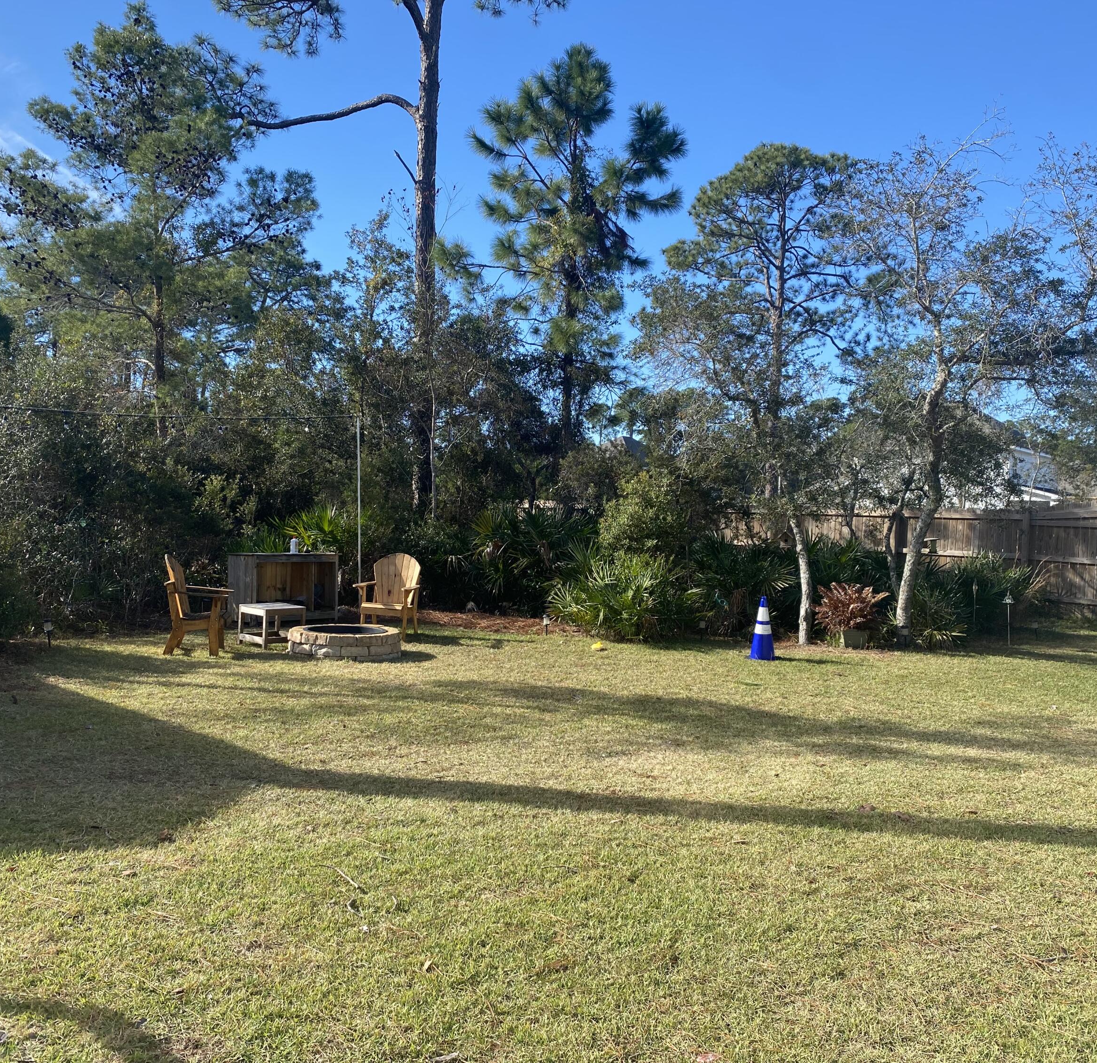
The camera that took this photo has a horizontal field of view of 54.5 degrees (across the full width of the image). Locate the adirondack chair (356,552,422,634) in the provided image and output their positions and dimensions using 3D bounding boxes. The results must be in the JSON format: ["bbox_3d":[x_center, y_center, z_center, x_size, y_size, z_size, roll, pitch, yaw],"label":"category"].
[{"bbox_3d":[-1.925,0.775,12.850,0.680,0.980,0.700,1,0,18],"label":"adirondack chair"}]

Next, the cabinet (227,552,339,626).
[{"bbox_3d":[-3.660,0.785,14.700,0.680,0.940,1.340,0,-1,44],"label":"cabinet"}]

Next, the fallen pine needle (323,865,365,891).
[{"bbox_3d":[-0.768,1.300,4.000,0.050,0.025,0.380,1,0,-36],"label":"fallen pine needle"}]

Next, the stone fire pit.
[{"bbox_3d":[-2.106,1.150,11.000,1.170,0.270,1.170,1,0,0],"label":"stone fire pit"}]

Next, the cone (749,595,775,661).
[{"bbox_3d":[2.299,1.033,11.450,0.350,0.710,0.350,1,0,0],"label":"cone"}]

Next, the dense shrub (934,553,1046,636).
[{"bbox_3d":[6.342,0.915,15.300,1.550,1.150,1.400,1,0,0],"label":"dense shrub"}]

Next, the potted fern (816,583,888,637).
[{"bbox_3d":[3.556,0.982,12.500,0.840,0.760,0.820,1,0,0],"label":"potted fern"}]

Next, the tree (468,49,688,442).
[{"bbox_3d":[0.550,-4.200,21.000,4.500,11.000,4.300,1,0,0],"label":"tree"}]

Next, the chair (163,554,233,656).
[{"bbox_3d":[-3.538,0.745,10.850,0.660,0.990,0.670,1,0,-3],"label":"chair"}]

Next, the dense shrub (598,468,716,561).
[{"bbox_3d":[1.480,0.150,14.900,1.650,2.000,1.600,1,0,0],"label":"dense shrub"}]

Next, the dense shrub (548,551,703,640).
[{"bbox_3d":[0.962,0.791,13.700,2.000,1.150,1.700,1,0,0],"label":"dense shrub"}]

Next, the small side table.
[{"bbox_3d":[-3.090,1.047,11.850,0.480,0.450,0.620,1,-1,-40],"label":"small side table"}]

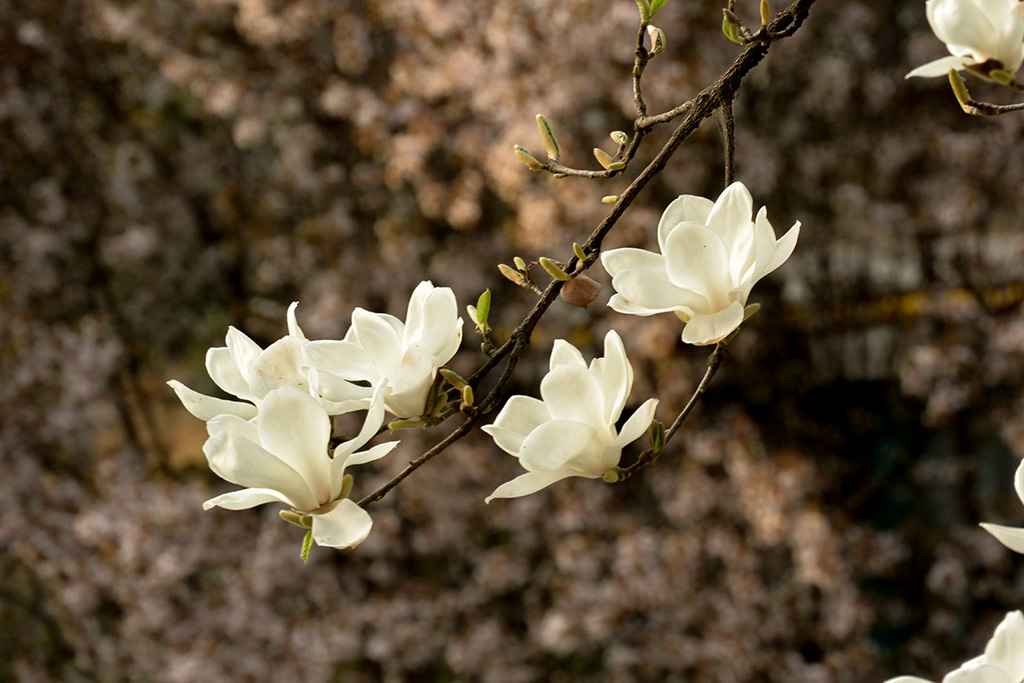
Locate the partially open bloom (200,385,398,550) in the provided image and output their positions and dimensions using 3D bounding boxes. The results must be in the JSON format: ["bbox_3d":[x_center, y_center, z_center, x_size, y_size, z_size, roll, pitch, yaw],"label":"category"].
[{"bbox_3d":[-0.134,0.076,5.270,0.118,0.098,0.112,-3,28,30],"label":"partially open bloom"}]

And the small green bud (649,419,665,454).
[{"bbox_3d":[0.091,0.059,5.300,0.010,0.021,0.009,2,0,0],"label":"small green bud"}]

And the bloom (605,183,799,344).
[{"bbox_3d":[0.118,-0.048,5.300,0.121,0.098,0.112,2,26,30],"label":"bloom"}]

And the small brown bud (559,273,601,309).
[{"bbox_3d":[0.042,-0.032,5.310,0.026,0.022,0.014,0,0,0],"label":"small brown bud"}]

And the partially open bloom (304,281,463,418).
[{"bbox_3d":[-0.080,0.006,5.300,0.098,0.086,0.092,-11,15,30],"label":"partially open bloom"}]

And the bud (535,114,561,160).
[{"bbox_3d":[0.022,-0.128,5.300,0.009,0.029,0.009,-19,0,0],"label":"bud"}]

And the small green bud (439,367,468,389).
[{"bbox_3d":[-0.037,0.023,5.290,0.020,0.008,0.008,36,0,-9],"label":"small green bud"}]

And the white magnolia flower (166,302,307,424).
[{"bbox_3d":[-0.167,0.015,5.320,0.100,0.085,0.098,-8,20,30],"label":"white magnolia flower"}]

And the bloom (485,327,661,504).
[{"bbox_3d":[0.036,0.050,5.300,0.114,0.096,0.108,-15,22,30],"label":"bloom"}]

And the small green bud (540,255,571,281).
[{"bbox_3d":[0.027,-0.046,5.290,0.022,0.007,0.007,34,0,-6],"label":"small green bud"}]

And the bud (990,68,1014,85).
[{"bbox_3d":[0.309,-0.167,5.330,0.017,0.009,0.009,27,0,-9],"label":"bud"}]

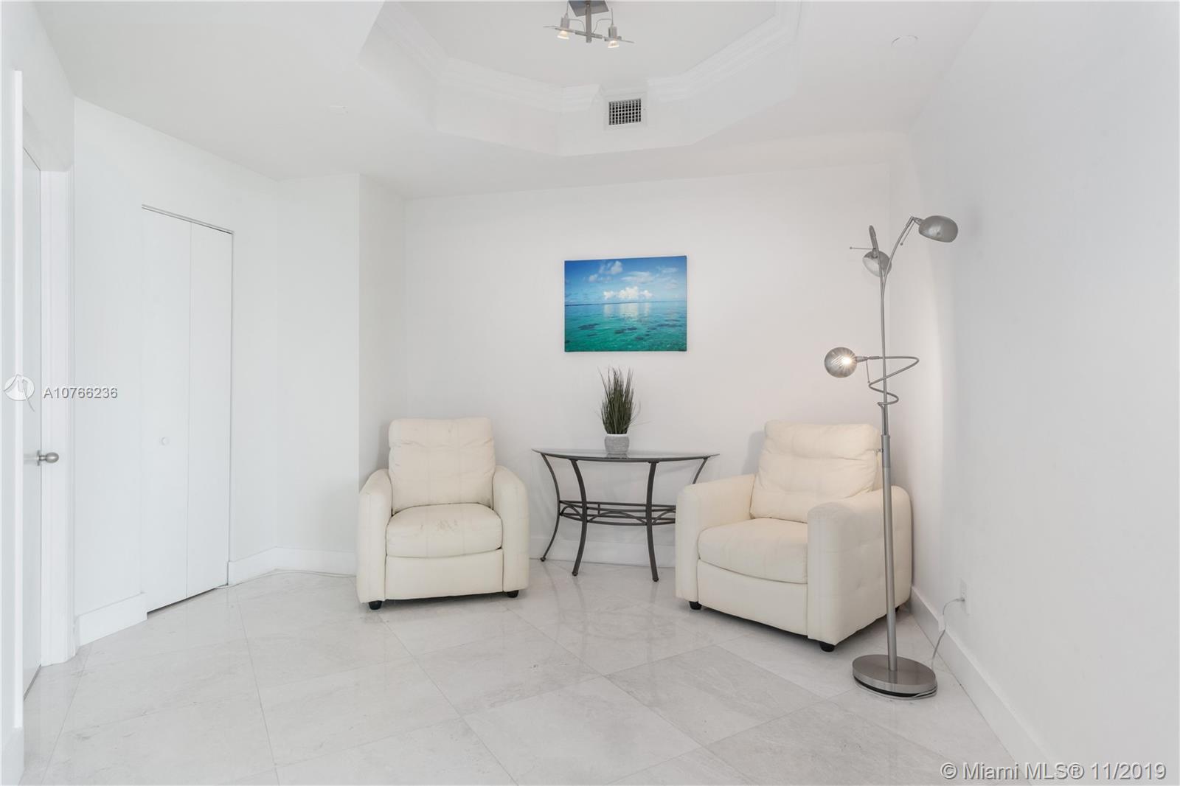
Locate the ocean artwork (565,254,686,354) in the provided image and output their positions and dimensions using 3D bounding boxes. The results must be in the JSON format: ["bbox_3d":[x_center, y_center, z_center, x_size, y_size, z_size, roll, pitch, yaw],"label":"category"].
[{"bbox_3d":[0.227,-0.574,4.289,0.815,0.609,0.035,0,0,14],"label":"ocean artwork"}]

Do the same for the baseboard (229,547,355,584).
[{"bbox_3d":[-1.771,1.054,3.946,0.610,0.137,0.400,0,0,14],"label":"baseboard"}]

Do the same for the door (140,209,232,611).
[{"bbox_3d":[-2.184,0.093,3.586,0.040,2.040,0.575,0,0,14],"label":"door"}]

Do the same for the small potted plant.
[{"bbox_3d":[0.175,0.110,4.133,0.245,0.559,0.240,0,0,0],"label":"small potted plant"}]

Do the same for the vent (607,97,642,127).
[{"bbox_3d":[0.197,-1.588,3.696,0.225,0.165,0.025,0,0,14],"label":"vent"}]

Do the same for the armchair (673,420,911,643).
[{"bbox_3d":[1.074,0.650,3.430,0.880,0.965,0.890,0,0,-43],"label":"armchair"}]

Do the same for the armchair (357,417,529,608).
[{"bbox_3d":[-0.887,0.643,3.905,0.890,0.965,0.880,0,0,-17],"label":"armchair"}]

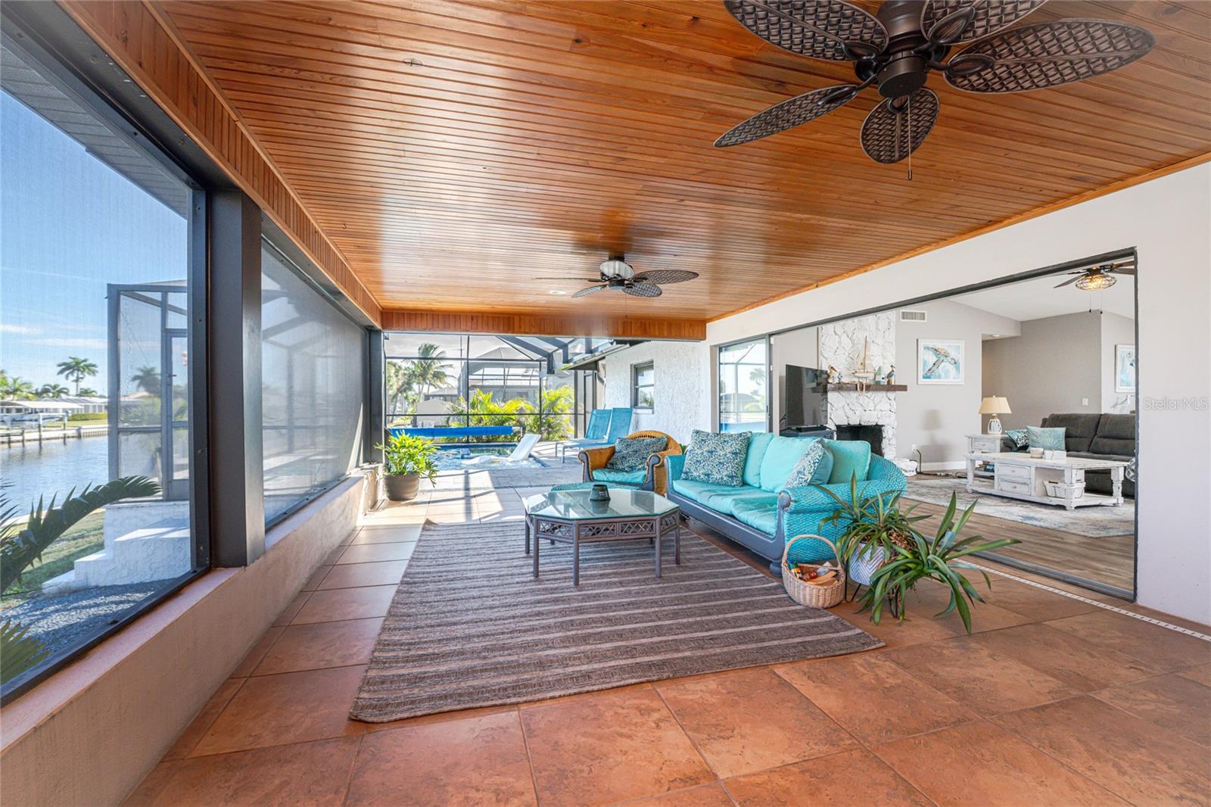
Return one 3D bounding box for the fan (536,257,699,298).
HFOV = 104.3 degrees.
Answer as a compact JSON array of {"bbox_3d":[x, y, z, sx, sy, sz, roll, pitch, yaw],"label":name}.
[{"bbox_3d":[0.090,-1.090,3.980,1.360,0.300,1.360,0,0,0],"label":"fan"}]

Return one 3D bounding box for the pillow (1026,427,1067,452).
[{"bbox_3d":[6.140,0.475,6.600,0.140,0.330,0.440,22,-9,-24],"label":"pillow"}]

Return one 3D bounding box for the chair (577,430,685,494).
[{"bbox_3d":[0.326,0.740,5.791,0.950,0.780,0.900,0,0,24],"label":"chair"}]

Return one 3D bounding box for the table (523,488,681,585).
[{"bbox_3d":[-0.065,0.925,3.440,0.960,0.410,0.960,0,0,-14],"label":"table"}]

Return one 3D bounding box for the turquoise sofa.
[{"bbox_3d":[1.333,0.710,4.204,0.980,0.840,2.150,0,0,-14],"label":"turquoise sofa"}]

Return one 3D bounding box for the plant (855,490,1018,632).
[{"bbox_3d":[1.750,0.795,2.520,0.780,0.670,0.680,0,0,-14],"label":"plant"}]

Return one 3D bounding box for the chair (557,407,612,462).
[{"bbox_3d":[-0.400,0.640,10.400,0.640,0.980,1.650,0,0,26],"label":"chair"}]

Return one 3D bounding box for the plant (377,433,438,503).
[{"bbox_3d":[-2.360,0.730,5.600,0.760,0.800,0.740,0,0,0],"label":"plant"}]

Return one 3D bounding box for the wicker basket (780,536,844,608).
[{"bbox_3d":[1.205,0.948,2.760,0.360,0.365,0.320,0,0,20],"label":"wicker basket"}]

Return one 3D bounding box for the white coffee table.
[{"bbox_3d":[5.170,0.895,5.580,0.820,0.470,1.160,0,0,-17],"label":"white coffee table"}]

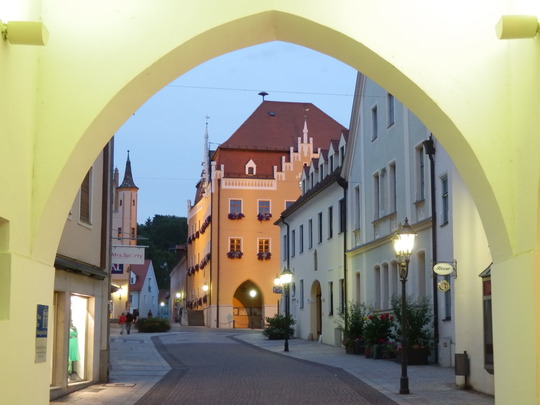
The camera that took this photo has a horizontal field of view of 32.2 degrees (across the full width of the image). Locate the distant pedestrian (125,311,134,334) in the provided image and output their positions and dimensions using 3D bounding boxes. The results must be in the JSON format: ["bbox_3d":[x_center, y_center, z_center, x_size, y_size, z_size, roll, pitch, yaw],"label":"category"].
[{"bbox_3d":[-10.507,9.053,70.121,0.560,1.700,0.420,1,-8,-5],"label":"distant pedestrian"}]

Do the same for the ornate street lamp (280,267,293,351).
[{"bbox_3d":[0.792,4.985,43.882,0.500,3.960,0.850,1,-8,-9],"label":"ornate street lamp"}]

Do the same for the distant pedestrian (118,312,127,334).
[{"bbox_3d":[-11.016,9.083,70.117,0.550,1.640,0.420,1,-8,-5],"label":"distant pedestrian"}]

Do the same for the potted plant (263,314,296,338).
[{"bbox_3d":[0.604,7.908,59.500,2.050,1.620,1.900,1,-8,-9],"label":"potted plant"}]

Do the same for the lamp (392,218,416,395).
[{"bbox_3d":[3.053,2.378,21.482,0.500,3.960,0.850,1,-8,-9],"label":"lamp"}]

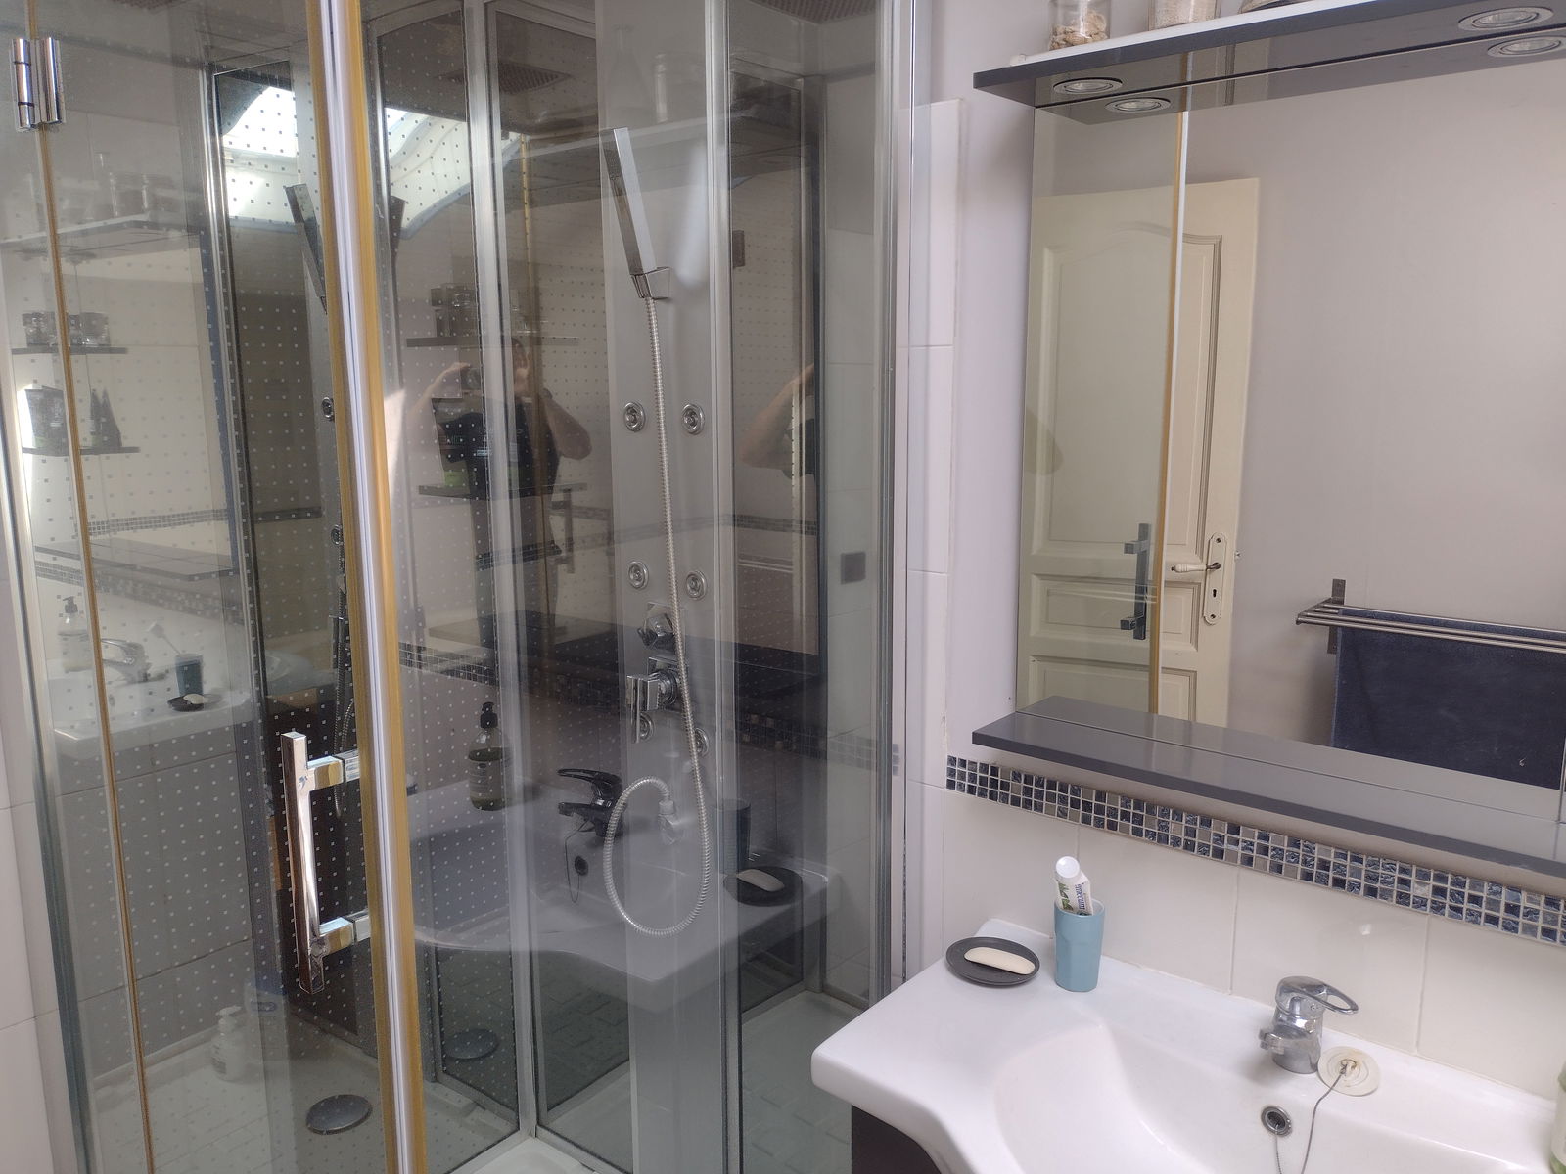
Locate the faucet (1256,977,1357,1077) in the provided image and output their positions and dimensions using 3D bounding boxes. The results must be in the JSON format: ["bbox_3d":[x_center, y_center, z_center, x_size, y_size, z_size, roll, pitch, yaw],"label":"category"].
[{"bbox_3d":[0.536,0.467,1.247,0.095,0.106,0.140,8,13,40],"label":"faucet"}]

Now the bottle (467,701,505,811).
[{"bbox_3d":[-0.499,0.281,2.057,0.070,0.182,0.070,1,10,5],"label":"bottle"}]

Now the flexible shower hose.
[{"bbox_3d":[-0.200,0.068,1.816,0.225,0.975,0.090,8,13,40],"label":"flexible shower hose"}]

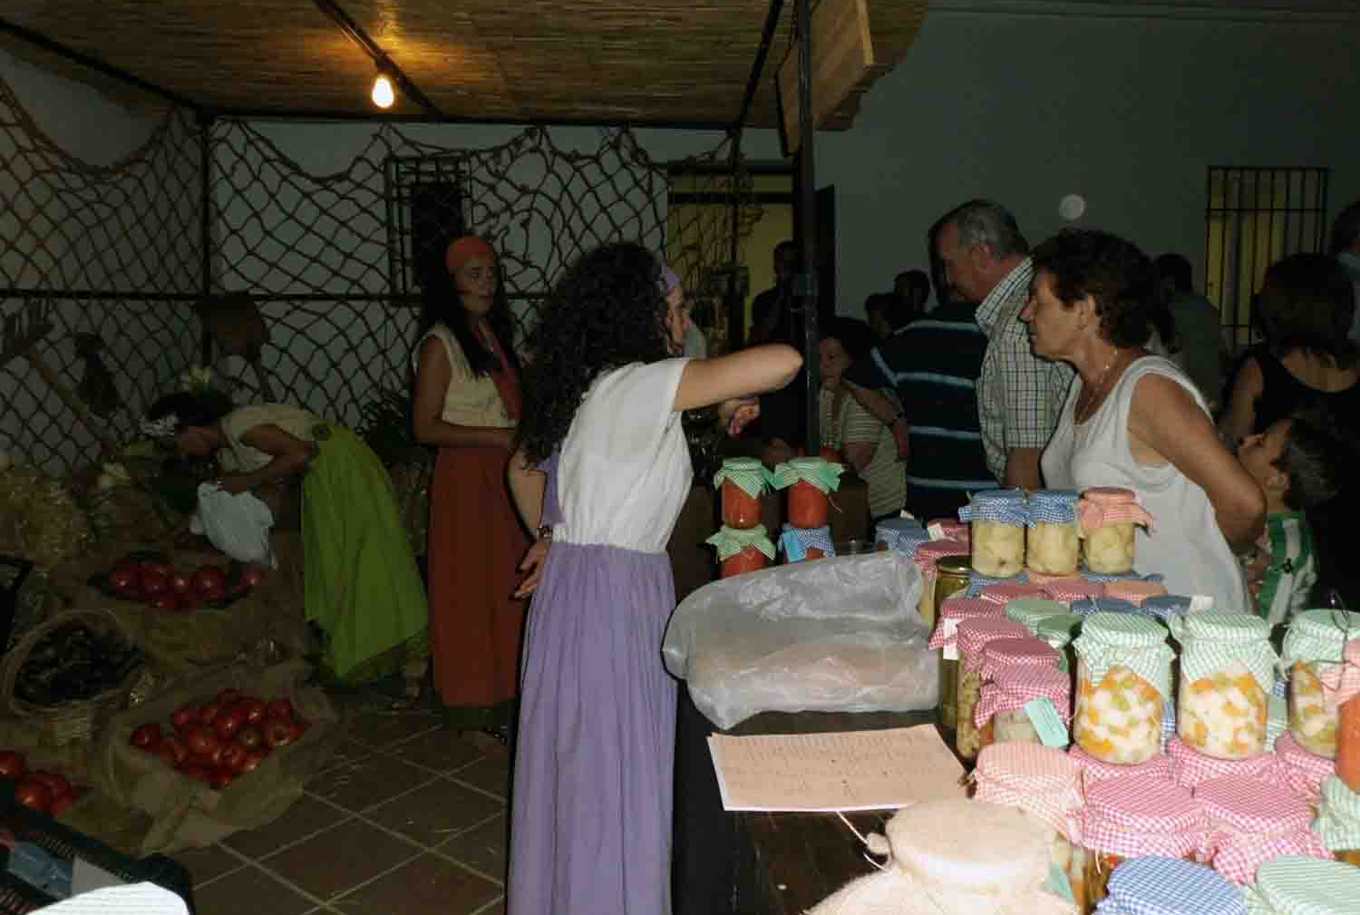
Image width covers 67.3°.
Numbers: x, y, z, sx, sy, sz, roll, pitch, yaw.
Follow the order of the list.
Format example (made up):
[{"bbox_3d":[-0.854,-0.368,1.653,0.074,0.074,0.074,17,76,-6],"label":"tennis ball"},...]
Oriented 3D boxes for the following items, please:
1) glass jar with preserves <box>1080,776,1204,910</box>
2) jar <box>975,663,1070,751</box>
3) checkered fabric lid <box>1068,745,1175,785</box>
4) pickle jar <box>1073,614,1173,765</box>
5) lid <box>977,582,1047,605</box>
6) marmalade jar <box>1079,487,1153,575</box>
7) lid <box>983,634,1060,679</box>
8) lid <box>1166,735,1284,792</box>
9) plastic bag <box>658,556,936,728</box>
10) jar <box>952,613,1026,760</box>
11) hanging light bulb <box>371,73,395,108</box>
[{"bbox_3d":[0.374,0.345,0.829,0.089,0.155,0.089,0,8,0],"label":"glass jar with preserves"},{"bbox_3d":[0.389,0.317,1.146,0.093,0.150,0.093,-1,7,0],"label":"jar"},{"bbox_3d":[0.420,0.301,0.974,0.106,0.036,0.106,0,7,0],"label":"checkered fabric lid"},{"bbox_3d":[0.424,0.218,0.973,0.097,0.130,0.096,0,7,0],"label":"pickle jar"},{"bbox_3d":[0.469,0.202,1.436,0.092,0.035,0.092,0,8,0],"label":"lid"},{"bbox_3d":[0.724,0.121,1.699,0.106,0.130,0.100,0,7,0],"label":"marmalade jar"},{"bbox_3d":[0.409,0.252,1.230,0.098,0.048,0.098,-1,7,0],"label":"lid"},{"bbox_3d":[0.490,0.279,0.920,0.096,0.048,0.096,0,8,0],"label":"lid"},{"bbox_3d":[0.168,0.252,1.502,0.370,0.160,0.310,0,8,0],"label":"plastic bag"},{"bbox_3d":[0.386,0.285,1.270,0.085,0.155,0.085,0,8,0],"label":"jar"},{"bbox_3d":[-0.914,-1.132,3.150,0.066,0.111,0.066,0,7,0],"label":"hanging light bulb"}]

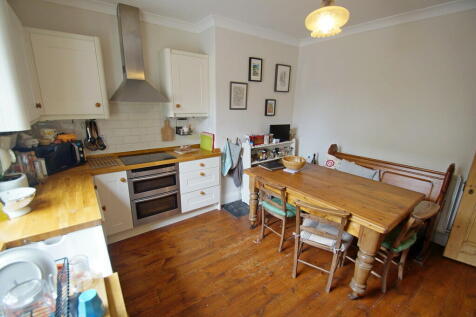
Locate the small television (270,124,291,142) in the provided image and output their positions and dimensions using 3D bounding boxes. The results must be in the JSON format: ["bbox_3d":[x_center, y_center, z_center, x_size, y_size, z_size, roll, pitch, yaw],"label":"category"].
[{"bbox_3d":[0.777,-0.442,3.610,0.510,0.330,0.080,-8,16,-30],"label":"small television"}]

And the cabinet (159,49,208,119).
[{"bbox_3d":[-0.729,-1.020,2.801,0.520,0.805,0.340,-10,18,-35],"label":"cabinet"}]

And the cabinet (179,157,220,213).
[{"bbox_3d":[-0.677,0.308,3.037,0.600,0.728,0.570,-10,18,-35],"label":"cabinet"}]

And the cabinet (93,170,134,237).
[{"bbox_3d":[-1.534,0.434,2.457,0.310,0.730,0.580,-10,17,-36],"label":"cabinet"}]

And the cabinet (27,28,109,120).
[{"bbox_3d":[-1.772,-0.843,2.116,0.570,0.820,0.350,-10,17,-36],"label":"cabinet"}]

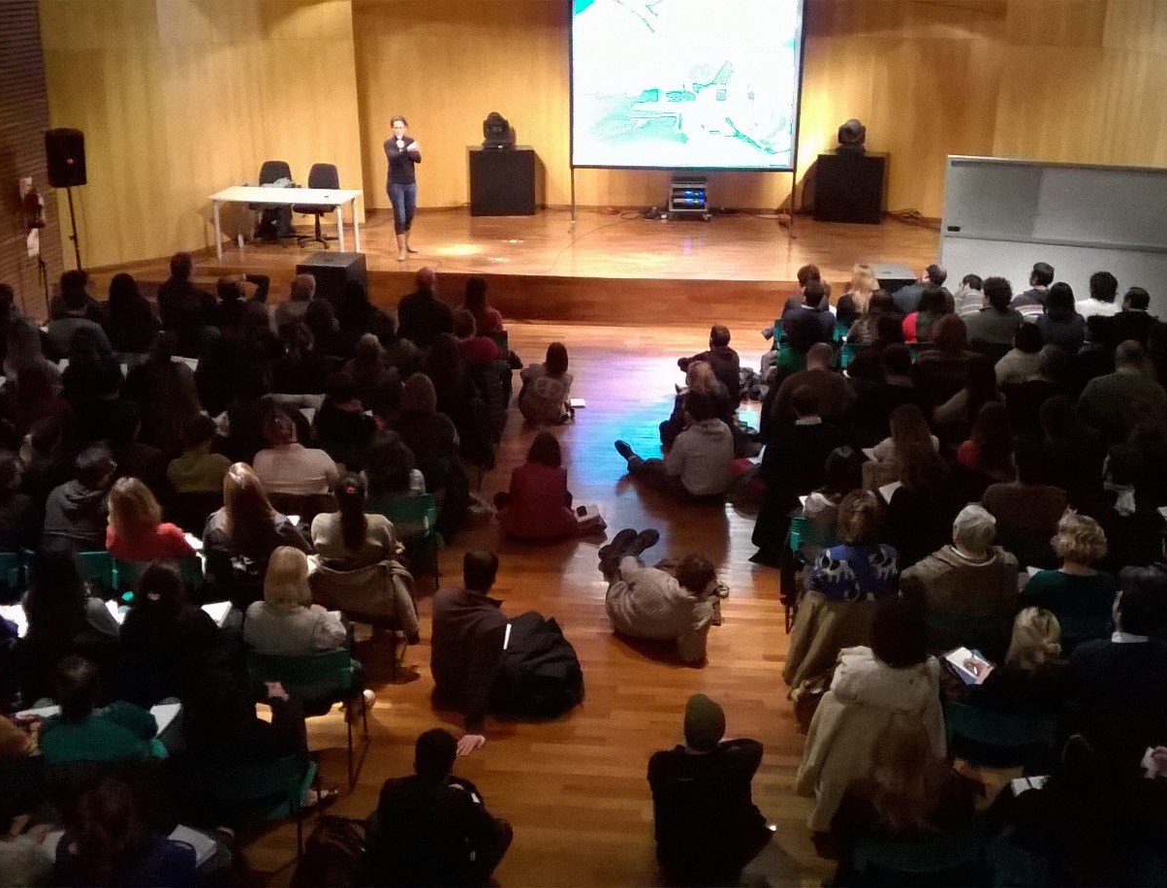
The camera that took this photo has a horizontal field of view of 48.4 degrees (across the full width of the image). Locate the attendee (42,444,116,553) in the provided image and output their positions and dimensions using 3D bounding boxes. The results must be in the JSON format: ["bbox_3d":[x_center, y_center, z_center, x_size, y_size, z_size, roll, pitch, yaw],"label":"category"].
[{"bbox_3d":[-2.871,0.613,7.837,0.547,1.277,0.861,3,20,9],"label":"attendee"}]

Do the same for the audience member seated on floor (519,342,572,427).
[{"bbox_3d":[-0.303,-0.659,11.926,0.550,0.780,0.680,3,20,9],"label":"audience member seated on floor"}]

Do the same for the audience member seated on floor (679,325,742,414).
[{"bbox_3d":[1.218,-0.777,12.306,0.628,0.831,0.790,-3,20,-8],"label":"audience member seated on floor"}]

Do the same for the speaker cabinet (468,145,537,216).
[{"bbox_3d":[-1.151,-3.757,18.556,0.912,0.897,0.580,-1,20,-4],"label":"speaker cabinet"}]

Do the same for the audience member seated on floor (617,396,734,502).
[{"bbox_3d":[0.749,-0.088,10.420,0.811,0.801,0.861,-9,21,-23],"label":"audience member seated on floor"}]

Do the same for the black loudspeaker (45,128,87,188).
[{"bbox_3d":[-5.478,-3.026,13.744,0.380,0.587,0.360,-14,24,-34],"label":"black loudspeaker"}]

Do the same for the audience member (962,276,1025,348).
[{"bbox_3d":[3.560,-0.871,11.821,0.560,1.300,0.780,-1,20,-1],"label":"audience member"}]

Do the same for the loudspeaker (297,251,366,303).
[{"bbox_3d":[-2.820,-1.669,14.529,0.560,0.800,0.690,3,21,7],"label":"loudspeaker"}]

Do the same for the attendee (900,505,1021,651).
[{"bbox_3d":[1.965,0.852,7.034,0.580,1.300,0.820,-2,21,-6],"label":"attendee"}]

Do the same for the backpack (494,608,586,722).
[{"bbox_3d":[-0.247,1.209,7.203,0.450,0.500,0.360,-5,21,-14],"label":"backpack"}]

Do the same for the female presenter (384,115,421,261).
[{"bbox_3d":[-2.201,-3.120,15.792,0.450,1.680,0.380,0,20,1],"label":"female presenter"}]

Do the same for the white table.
[{"bbox_3d":[-3.771,-2.838,16.695,1.753,0.745,0.821,4,20,12],"label":"white table"}]

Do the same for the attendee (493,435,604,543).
[{"bbox_3d":[-0.251,0.195,9.667,0.790,0.790,0.730,1,20,5],"label":"attendee"}]

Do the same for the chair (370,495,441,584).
[{"bbox_3d":[-1.154,0.604,8.587,0.490,0.800,0.480,1,20,4],"label":"chair"}]

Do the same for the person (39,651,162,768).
[{"bbox_3d":[-2.007,1.388,5.677,0.520,1.240,0.800,1,20,3],"label":"person"}]

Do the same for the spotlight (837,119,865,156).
[{"bbox_3d":[3.691,-4.242,17.888,0.400,0.480,0.380,2,20,6],"label":"spotlight"}]

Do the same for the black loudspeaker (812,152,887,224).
[{"bbox_3d":[3.811,-3.654,18.500,0.922,0.922,0.588,6,21,18],"label":"black loudspeaker"}]

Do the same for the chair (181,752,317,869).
[{"bbox_3d":[-1.400,1.583,5.737,0.540,0.800,0.550,-1,20,-2],"label":"chair"}]

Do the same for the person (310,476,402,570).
[{"bbox_3d":[-1.187,0.665,7.133,0.500,1.200,0.750,0,19,2],"label":"person"}]

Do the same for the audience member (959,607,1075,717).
[{"bbox_3d":[1.958,1.229,6.148,0.480,1.210,0.780,1,20,4],"label":"audience member"}]

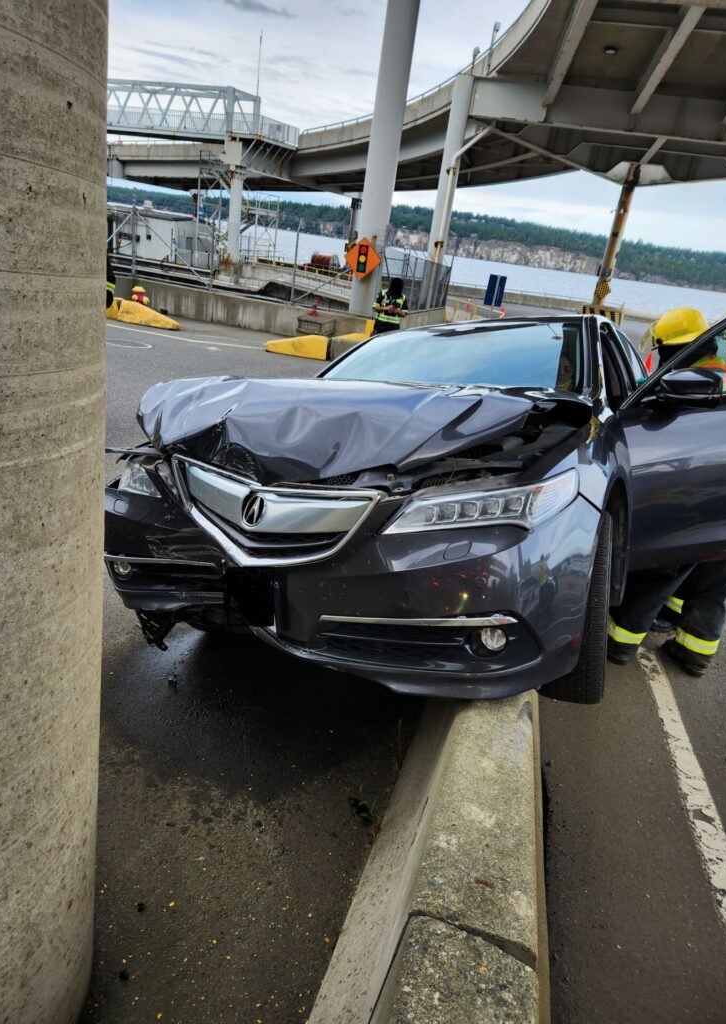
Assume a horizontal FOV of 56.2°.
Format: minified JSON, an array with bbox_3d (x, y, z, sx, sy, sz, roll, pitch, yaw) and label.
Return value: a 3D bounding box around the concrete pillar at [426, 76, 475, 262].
[{"bbox_3d":[3.471,-13.739,29.900,0.760,9.300,0.760,9,22,2],"label":"concrete pillar"}]

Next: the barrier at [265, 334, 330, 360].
[{"bbox_3d":[-1.365,-3.617,14.591,1.300,0.460,0.450,8,22,0],"label":"barrier"}]

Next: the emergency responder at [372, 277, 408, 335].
[{"bbox_3d":[0.482,-3.759,13.566,0.640,1.760,0.450,8,22,0],"label":"emergency responder"}]

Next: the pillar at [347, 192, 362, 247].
[{"bbox_3d":[-0.686,-23.114,56.590,0.880,5.636,0.880,7,22,-3],"label":"pillar"}]

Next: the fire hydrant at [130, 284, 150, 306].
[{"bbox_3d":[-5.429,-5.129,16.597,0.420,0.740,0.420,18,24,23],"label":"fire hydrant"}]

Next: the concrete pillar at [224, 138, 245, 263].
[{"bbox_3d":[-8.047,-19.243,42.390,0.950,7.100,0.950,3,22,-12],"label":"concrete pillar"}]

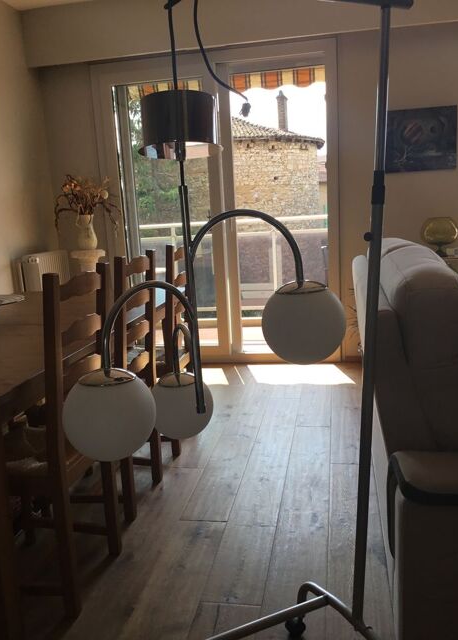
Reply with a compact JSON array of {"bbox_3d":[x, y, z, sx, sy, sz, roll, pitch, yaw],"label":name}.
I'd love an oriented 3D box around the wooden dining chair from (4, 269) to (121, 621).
[{"bbox_3d":[-0.604,0.367,1.810,0.440,1.020,0.420,0,12,13],"label":"wooden dining chair"}]

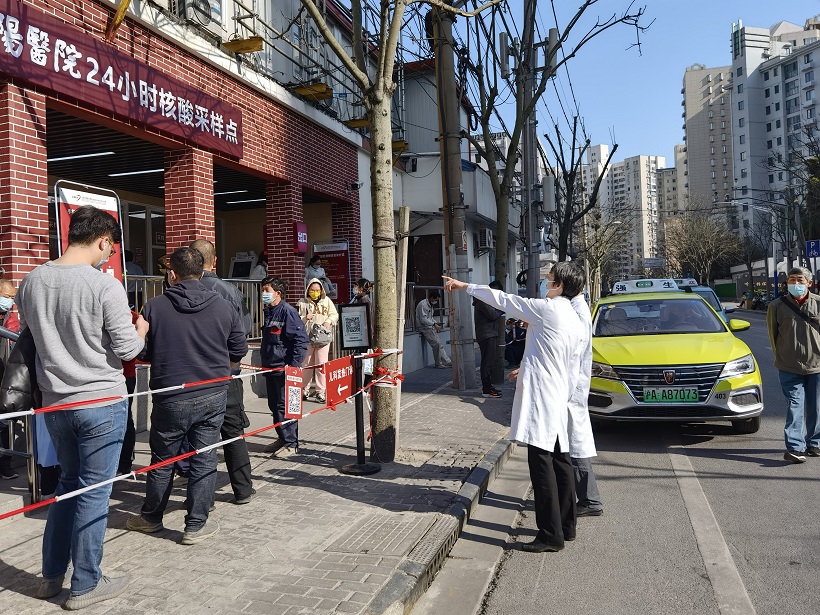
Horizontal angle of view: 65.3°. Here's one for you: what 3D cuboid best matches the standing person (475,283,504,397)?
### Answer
[{"bbox_3d":[1.119,0.443,9.000,0.400,1.620,0.500,-2,1,6],"label":"standing person"}]

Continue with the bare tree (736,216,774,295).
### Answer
[{"bbox_3d":[23.768,-3.199,44.000,2.700,6.100,2.700,-2,1,18],"label":"bare tree"}]

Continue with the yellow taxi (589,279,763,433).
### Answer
[{"bbox_3d":[3.070,0.468,8.144,1.880,1.620,4.560,-2,1,16],"label":"yellow taxi"}]

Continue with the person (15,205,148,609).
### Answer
[{"bbox_3d":[-1.495,0.445,2.920,0.540,1.760,0.480,-1,1,21],"label":"person"}]

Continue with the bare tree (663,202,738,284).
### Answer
[{"bbox_3d":[22.788,-4.235,50.000,5.800,8.300,5.600,-1,1,18],"label":"bare tree"}]

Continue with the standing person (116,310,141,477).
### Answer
[{"bbox_3d":[-2.363,0.547,5.150,0.330,1.600,0.460,-2,1,12],"label":"standing person"}]

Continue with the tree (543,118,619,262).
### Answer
[{"bbox_3d":[5.065,-2.246,19.000,2.100,6.300,2.000,-1,1,18],"label":"tree"}]

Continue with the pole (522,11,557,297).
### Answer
[{"bbox_3d":[2.943,-3.465,15.000,0.700,9.000,0.600,-1,1,18],"label":"pole"}]

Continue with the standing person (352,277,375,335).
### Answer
[{"bbox_3d":[-0.626,0.399,8.800,0.380,1.600,0.480,-2,1,-15],"label":"standing person"}]

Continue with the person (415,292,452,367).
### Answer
[{"bbox_3d":[0.470,0.430,12.800,0.660,1.500,0.500,-2,1,18],"label":"person"}]

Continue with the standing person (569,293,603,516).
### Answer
[{"bbox_3d":[1.106,0.558,4.380,0.360,1.670,0.500,-1,1,25],"label":"standing person"}]

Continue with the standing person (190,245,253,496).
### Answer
[{"bbox_3d":[-1.284,0.433,4.180,0.560,1.730,0.420,-2,1,6],"label":"standing person"}]

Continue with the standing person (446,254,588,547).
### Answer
[{"bbox_3d":[0.689,0.603,3.950,0.780,1.700,0.580,-1,1,41],"label":"standing person"}]

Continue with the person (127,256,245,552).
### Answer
[{"bbox_3d":[-1.310,0.471,3.750,0.630,1.690,0.460,-2,1,-19],"label":"person"}]

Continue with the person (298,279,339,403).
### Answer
[{"bbox_3d":[-1.258,0.442,8.700,0.530,1.660,0.380,-2,1,0],"label":"person"}]

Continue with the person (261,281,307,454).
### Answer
[{"bbox_3d":[-1.177,0.530,6.000,0.360,1.620,0.480,-2,1,-30],"label":"person"}]

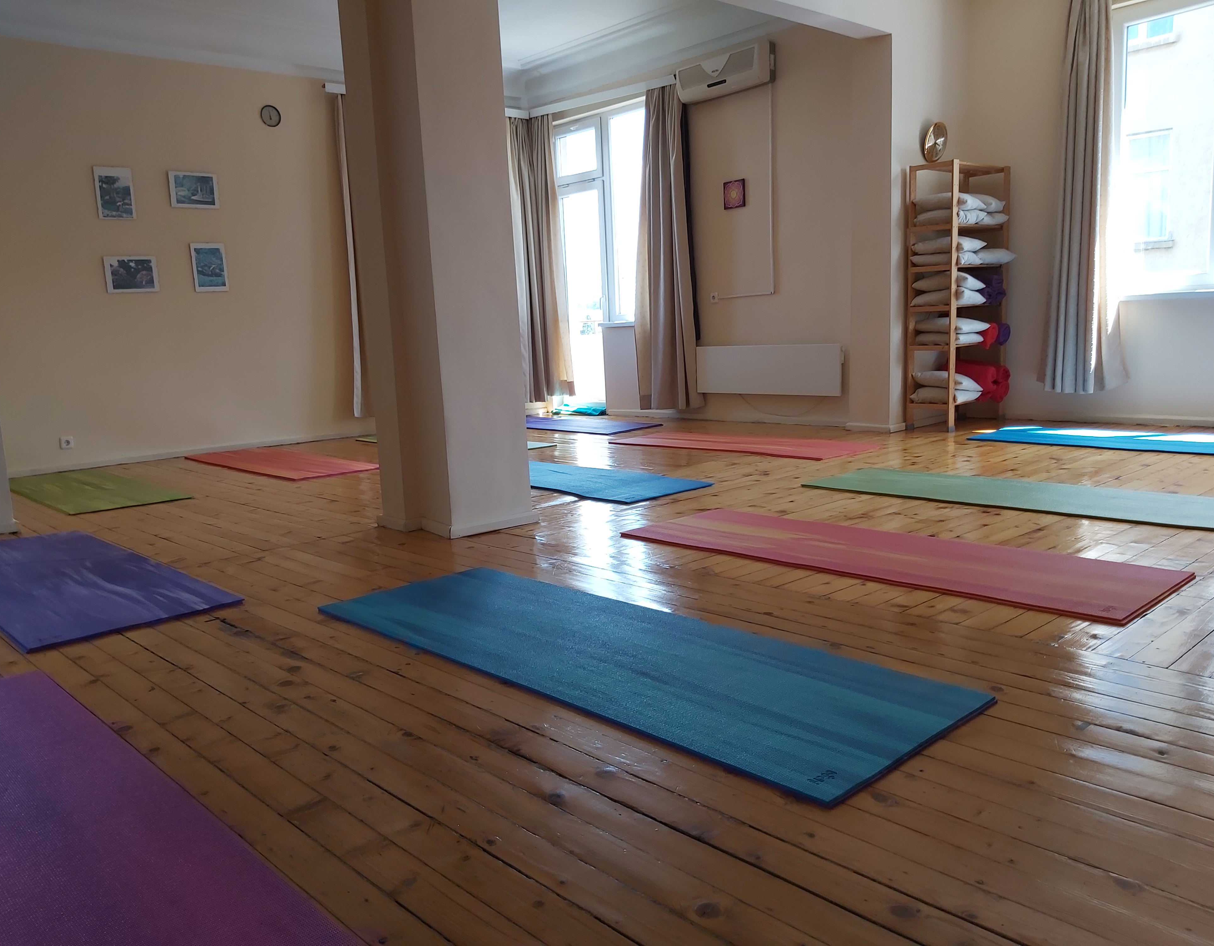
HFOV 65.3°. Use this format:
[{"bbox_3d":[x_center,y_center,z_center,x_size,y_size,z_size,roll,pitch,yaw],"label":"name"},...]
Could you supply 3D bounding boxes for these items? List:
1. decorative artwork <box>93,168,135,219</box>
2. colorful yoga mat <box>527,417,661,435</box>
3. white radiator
[{"bbox_3d":[-3.496,-1.986,6.738,0.247,0.354,0.018,-10,11,-41],"label":"decorative artwork"},{"bbox_3d":[-0.357,-0.405,8.111,0.599,0.012,1.808,-10,11,-40],"label":"colorful yoga mat"},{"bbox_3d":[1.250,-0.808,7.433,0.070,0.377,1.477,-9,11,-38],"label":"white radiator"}]

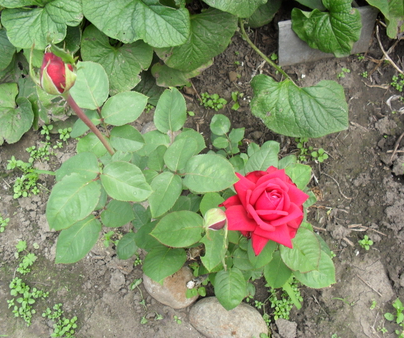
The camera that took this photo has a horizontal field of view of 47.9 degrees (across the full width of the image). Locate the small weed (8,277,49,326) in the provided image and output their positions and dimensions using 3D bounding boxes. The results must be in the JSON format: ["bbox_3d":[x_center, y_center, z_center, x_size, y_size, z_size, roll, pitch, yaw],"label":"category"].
[{"bbox_3d":[-0.317,0.242,0.831,0.077,0.035,0.089,0,58,0],"label":"small weed"}]

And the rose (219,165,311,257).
[{"bbox_3d":[0.080,0.052,0.595,0.106,0.066,0.106,0,65,-8],"label":"rose"}]

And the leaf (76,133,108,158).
[{"bbox_3d":[-0.164,-0.035,0.680,0.046,0.013,0.051,34,68,11],"label":"leaf"}]

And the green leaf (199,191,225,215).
[{"bbox_3d":[0.019,0.062,0.751,0.045,0.020,0.055,-1,58,-1],"label":"green leaf"}]

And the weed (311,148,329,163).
[{"bbox_3d":[0.256,-0.029,0.983,0.038,0.023,0.033,0,55,0],"label":"weed"}]

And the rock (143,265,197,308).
[{"bbox_3d":[-0.054,0.196,0.787,0.096,0.055,0.080,-3,56,-2],"label":"rock"}]

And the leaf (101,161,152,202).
[{"bbox_3d":[-0.106,0.018,0.640,0.072,0.015,0.050,19,71,7],"label":"leaf"}]

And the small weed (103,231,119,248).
[{"bbox_3d":[-0.173,0.135,0.870,0.030,0.020,0.028,0,55,0],"label":"small weed"}]

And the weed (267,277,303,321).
[{"bbox_3d":[0.153,0.239,0.835,0.066,0.040,0.070,0,58,0],"label":"weed"}]

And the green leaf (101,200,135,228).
[{"bbox_3d":[-0.139,0.074,0.756,0.063,0.020,0.049,18,60,11],"label":"green leaf"}]

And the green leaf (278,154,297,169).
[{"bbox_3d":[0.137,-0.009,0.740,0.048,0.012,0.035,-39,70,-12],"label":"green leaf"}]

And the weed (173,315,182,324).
[{"bbox_3d":[-0.042,0.261,0.789,0.014,0.009,0.015,0,55,0],"label":"weed"}]

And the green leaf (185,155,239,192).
[{"bbox_3d":[0.013,0.006,0.620,0.072,0.015,0.049,6,70,2],"label":"green leaf"}]

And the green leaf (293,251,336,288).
[{"bbox_3d":[0.177,0.155,0.730,0.060,0.018,0.088,-40,67,-13],"label":"green leaf"}]

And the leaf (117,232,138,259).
[{"bbox_3d":[-0.134,0.138,0.820,0.035,0.012,0.051,41,75,14],"label":"leaf"}]

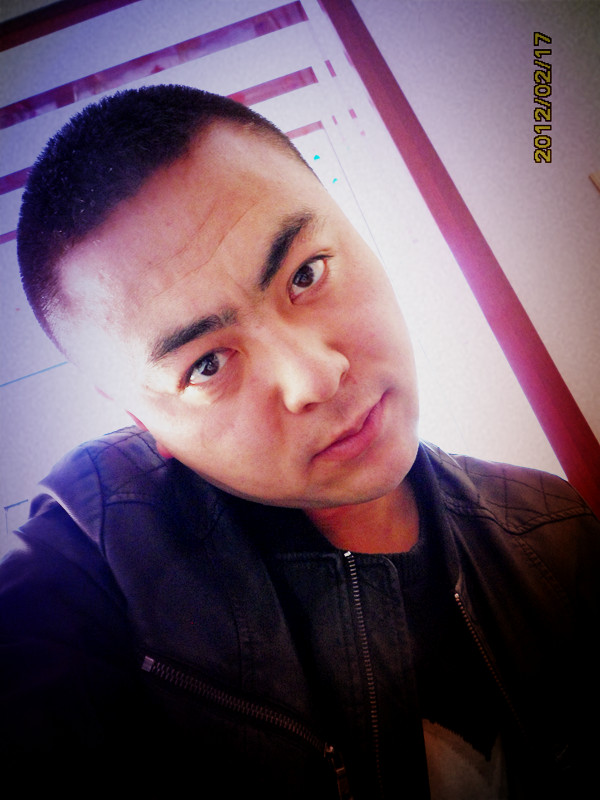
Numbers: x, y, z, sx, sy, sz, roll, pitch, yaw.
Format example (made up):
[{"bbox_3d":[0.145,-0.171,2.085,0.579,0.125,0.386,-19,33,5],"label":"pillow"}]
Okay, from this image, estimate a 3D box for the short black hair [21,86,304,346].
[{"bbox_3d":[-0.083,-0.103,0.390,0.174,0.155,0.185,-43,23,-2],"label":"short black hair"}]

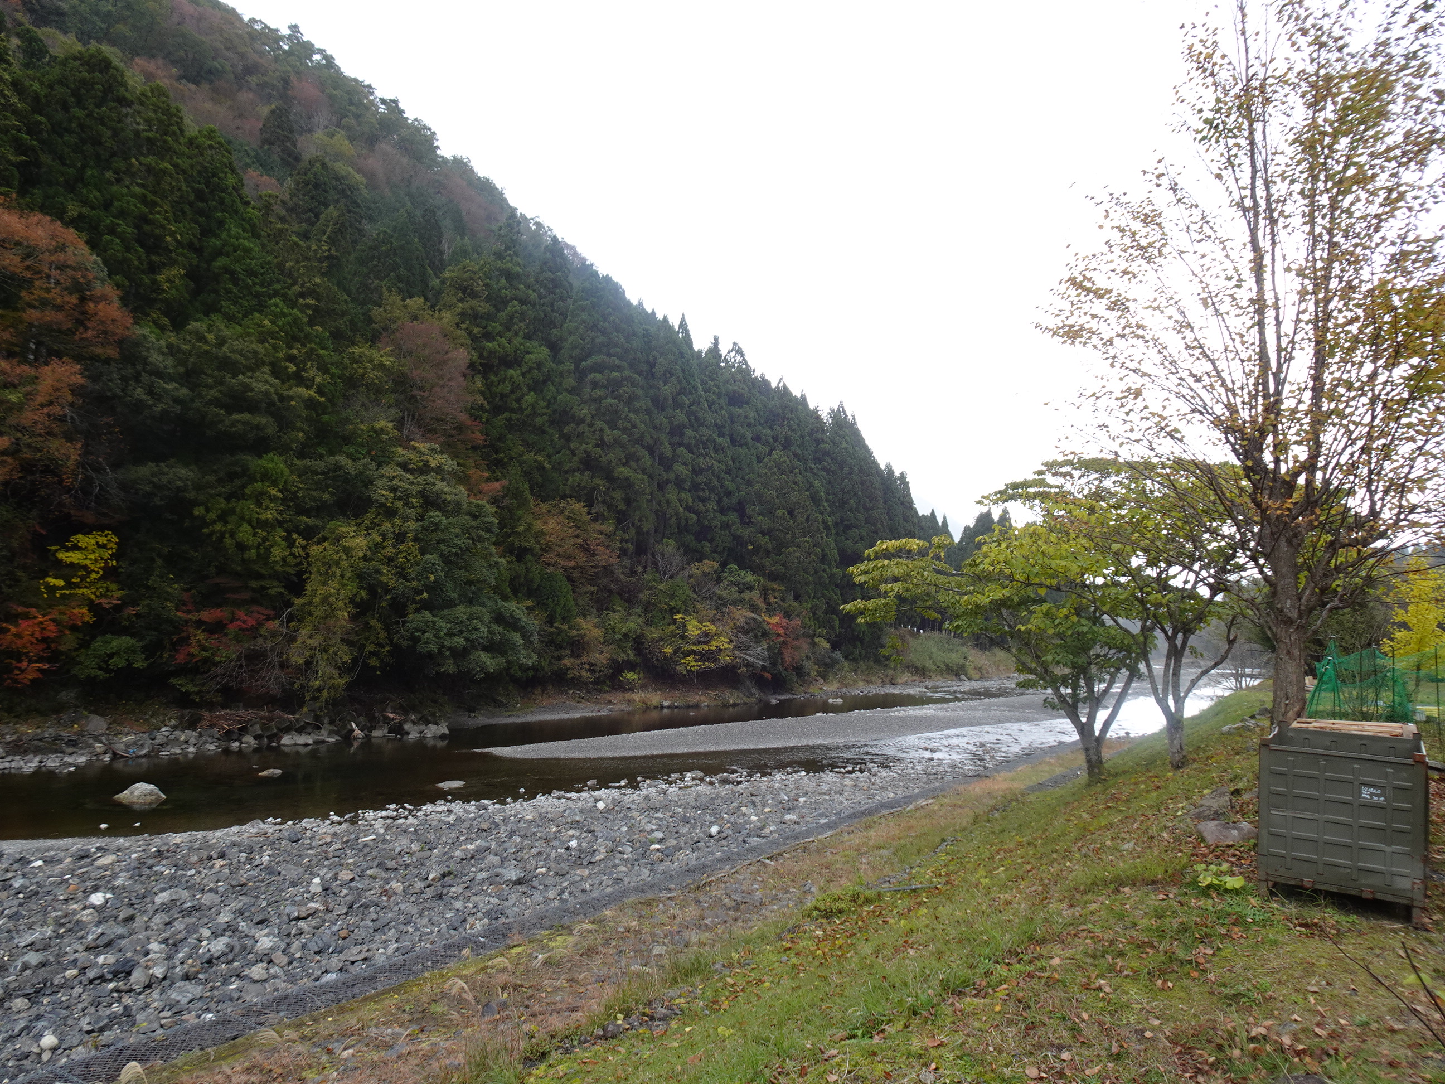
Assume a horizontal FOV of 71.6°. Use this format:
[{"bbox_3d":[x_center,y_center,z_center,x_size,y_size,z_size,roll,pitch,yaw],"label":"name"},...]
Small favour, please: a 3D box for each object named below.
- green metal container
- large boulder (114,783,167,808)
[{"bbox_3d":[4.064,1.763,6.555,0.850,0.975,1.240,0,-4,34],"label":"green metal container"},{"bbox_3d":[-15.894,6.902,27.382,1.280,0.600,1.050,5,-5,-29],"label":"large boulder"}]

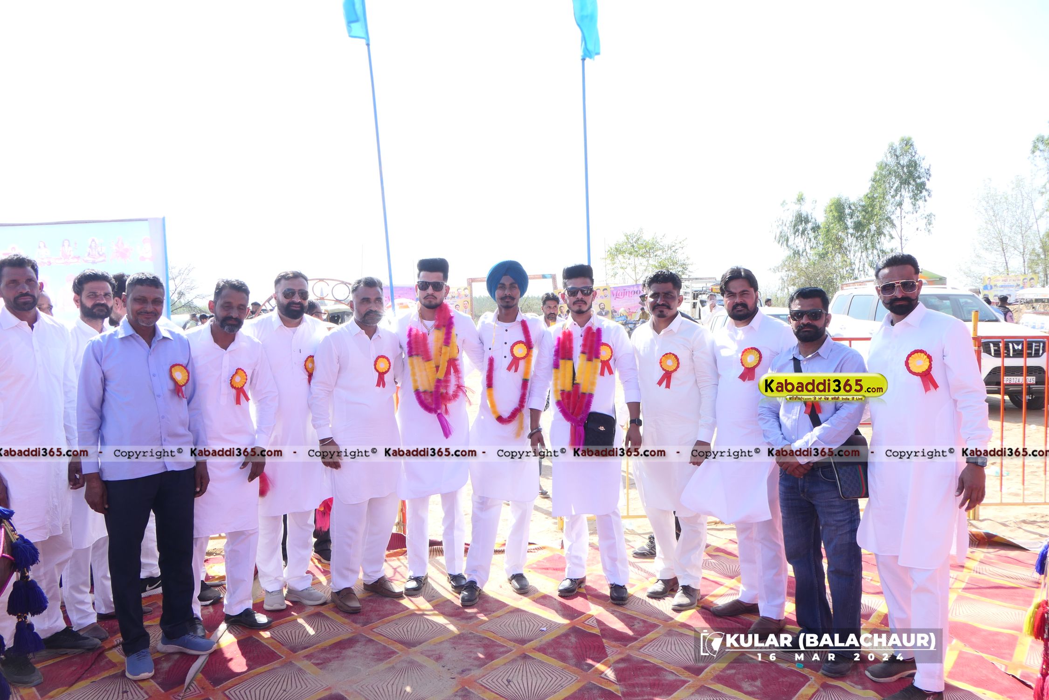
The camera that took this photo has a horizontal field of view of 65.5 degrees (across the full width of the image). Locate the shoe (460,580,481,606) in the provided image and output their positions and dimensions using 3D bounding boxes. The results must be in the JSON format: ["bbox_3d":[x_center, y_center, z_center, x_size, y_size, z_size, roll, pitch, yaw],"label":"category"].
[{"bbox_3d":[-0.281,1.277,4.391,0.105,0.105,0.285,0,4,14],"label":"shoe"}]

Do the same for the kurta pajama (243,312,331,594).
[{"bbox_3d":[-1.312,0.567,4.510,0.540,1.500,0.340,-2,4,-26],"label":"kurta pajama"}]

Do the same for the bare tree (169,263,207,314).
[{"bbox_3d":[-15.464,-2.034,35.986,3.400,3.670,3.200,-1,3,0],"label":"bare tree"}]

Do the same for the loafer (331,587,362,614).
[{"bbox_3d":[-0.949,1.299,4.325,0.108,0.095,0.290,-4,5,-37],"label":"loafer"}]

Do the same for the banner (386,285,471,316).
[{"bbox_3d":[-2.833,-1.326,24.000,2.507,1.150,0.060,-1,3,-2],"label":"banner"}]

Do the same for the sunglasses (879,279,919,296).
[{"bbox_3d":[1.456,-0.241,3.177,0.148,0.052,0.145,-4,2,23],"label":"sunglasses"}]

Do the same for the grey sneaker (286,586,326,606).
[{"bbox_3d":[-1.212,1.318,4.526,0.280,0.105,0.105,1,4,42],"label":"grey sneaker"}]

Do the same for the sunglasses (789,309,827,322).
[{"bbox_3d":[1.200,-0.142,3.434,0.142,0.046,0.145,1,0,28],"label":"sunglasses"}]

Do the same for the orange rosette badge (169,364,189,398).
[{"bbox_3d":[-1.493,0.135,3.530,0.105,0.155,0.030,-2,-3,-44],"label":"orange rosette badge"}]

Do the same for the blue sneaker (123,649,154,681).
[{"bbox_3d":[-1.725,1.369,3.656,0.110,0.110,0.285,-2,3,-24],"label":"blue sneaker"}]

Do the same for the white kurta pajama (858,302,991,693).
[{"bbox_3d":[1.643,0.585,3.370,0.340,1.520,0.520,-4,4,-42],"label":"white kurta pajama"}]

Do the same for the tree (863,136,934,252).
[{"bbox_3d":[21.948,-7.001,47.778,4.300,11.070,4.200,-1,3,0],"label":"tree"}]

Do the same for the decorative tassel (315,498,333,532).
[{"bbox_3d":[-1.216,0.995,4.950,0.120,0.230,0.100,-1,3,0],"label":"decorative tassel"}]

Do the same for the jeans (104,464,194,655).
[{"bbox_3d":[-1.721,0.933,3.757,0.375,0.910,0.300,-3,3,-28],"label":"jeans"}]

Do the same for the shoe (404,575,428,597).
[{"bbox_3d":[-0.604,1.283,4.563,0.100,0.105,0.270,0,3,14],"label":"shoe"}]

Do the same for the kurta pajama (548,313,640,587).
[{"bbox_3d":[0.371,0.553,4.480,0.540,1.480,0.330,0,3,12],"label":"kurta pajama"}]

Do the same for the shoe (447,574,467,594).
[{"bbox_3d":[-0.389,1.294,4.672,0.108,0.105,0.290,-2,3,-11],"label":"shoe"}]

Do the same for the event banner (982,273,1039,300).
[{"bbox_3d":[21.445,-2.713,36.000,2.450,1.300,0.050,0,3,10],"label":"event banner"}]

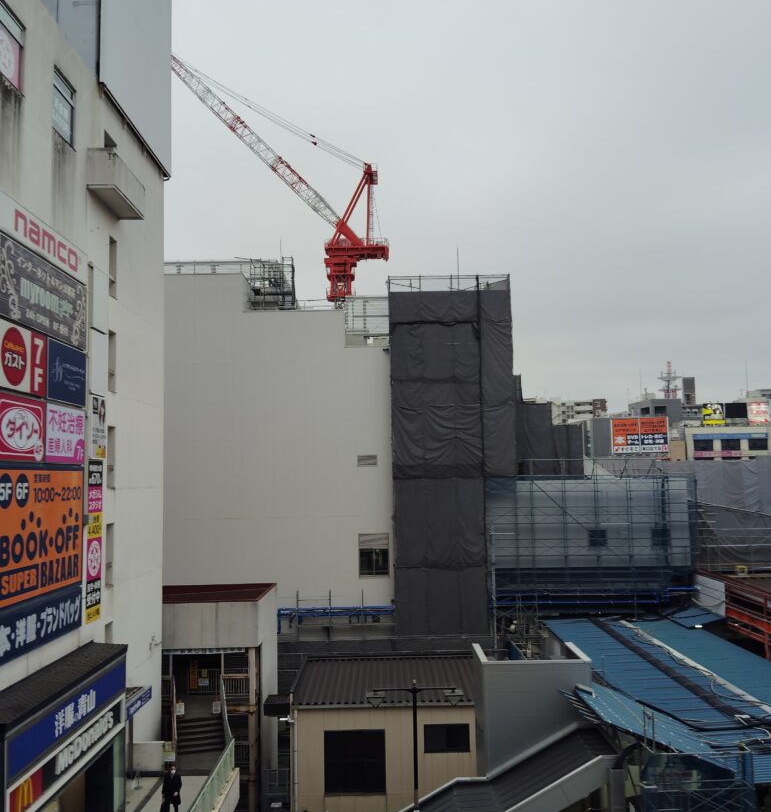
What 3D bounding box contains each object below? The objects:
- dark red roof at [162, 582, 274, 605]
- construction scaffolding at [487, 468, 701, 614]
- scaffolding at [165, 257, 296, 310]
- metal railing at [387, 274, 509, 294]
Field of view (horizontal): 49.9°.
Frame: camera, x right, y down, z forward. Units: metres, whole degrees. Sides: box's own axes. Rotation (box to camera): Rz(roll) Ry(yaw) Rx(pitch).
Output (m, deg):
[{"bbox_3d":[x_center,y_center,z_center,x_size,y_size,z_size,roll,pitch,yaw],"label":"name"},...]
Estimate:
[{"bbox_3d":[-8.084,8.321,36.791,5.900,0.300,5.700,-1,-5,0],"label":"dark red roof"},{"bbox_3d":[11.426,7.500,46.800,11.400,7.549,1.600,-1,-5,0],"label":"construction scaffolding"},{"bbox_3d":[-9.482,-7.522,50.800,7.771,2.800,3.000,-1,-5,-1],"label":"scaffolding"},{"bbox_3d":[3.593,-7.113,48.600,7.059,1.050,1.000,-1,-5,0],"label":"metal railing"}]

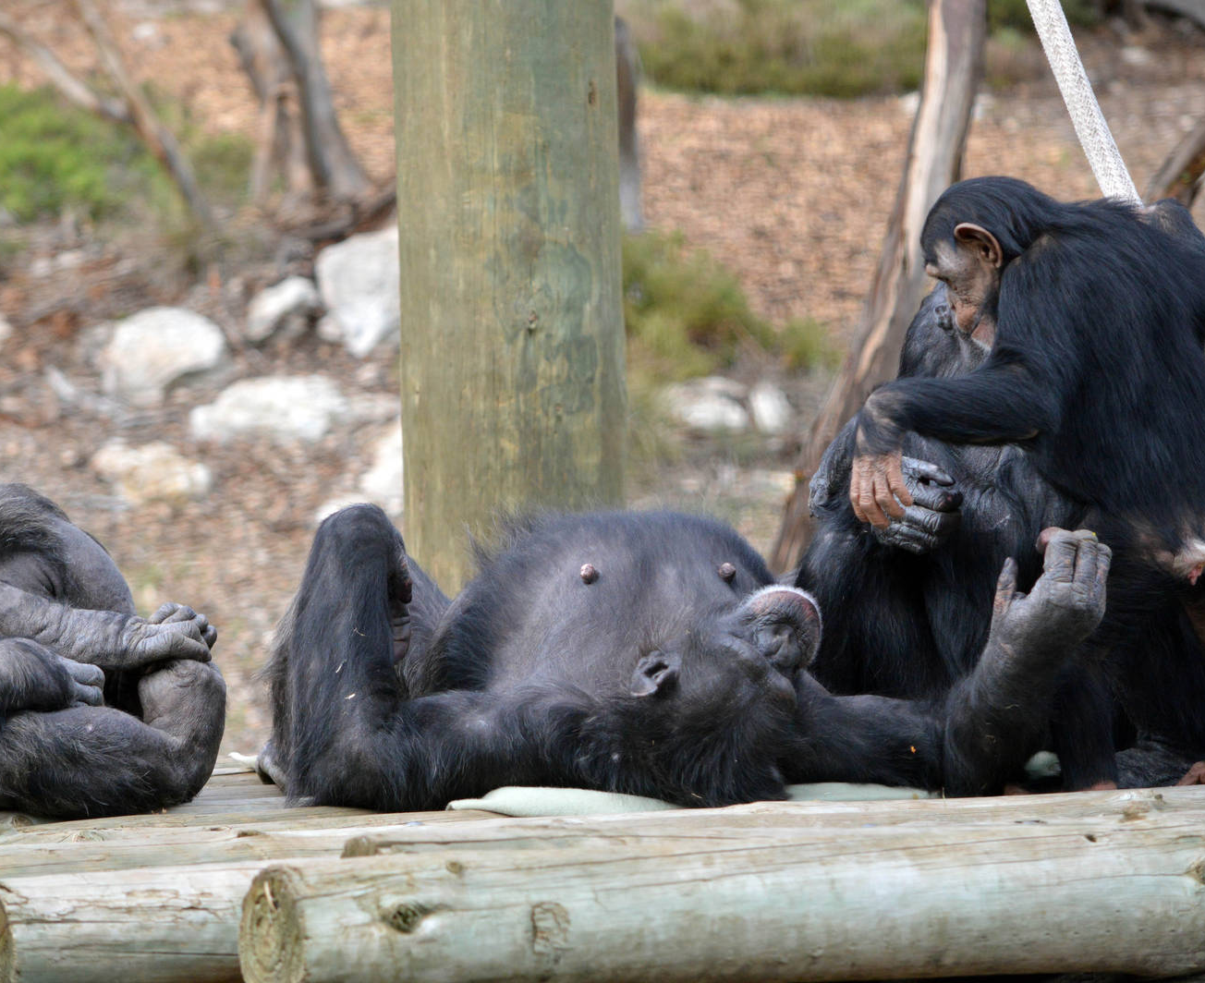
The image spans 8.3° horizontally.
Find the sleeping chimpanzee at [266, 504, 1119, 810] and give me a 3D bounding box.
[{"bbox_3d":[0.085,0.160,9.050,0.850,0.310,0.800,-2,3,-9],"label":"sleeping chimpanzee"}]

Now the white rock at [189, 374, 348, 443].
[{"bbox_3d":[-0.661,-0.165,16.400,0.310,0.130,0.220,-1,3,0],"label":"white rock"}]

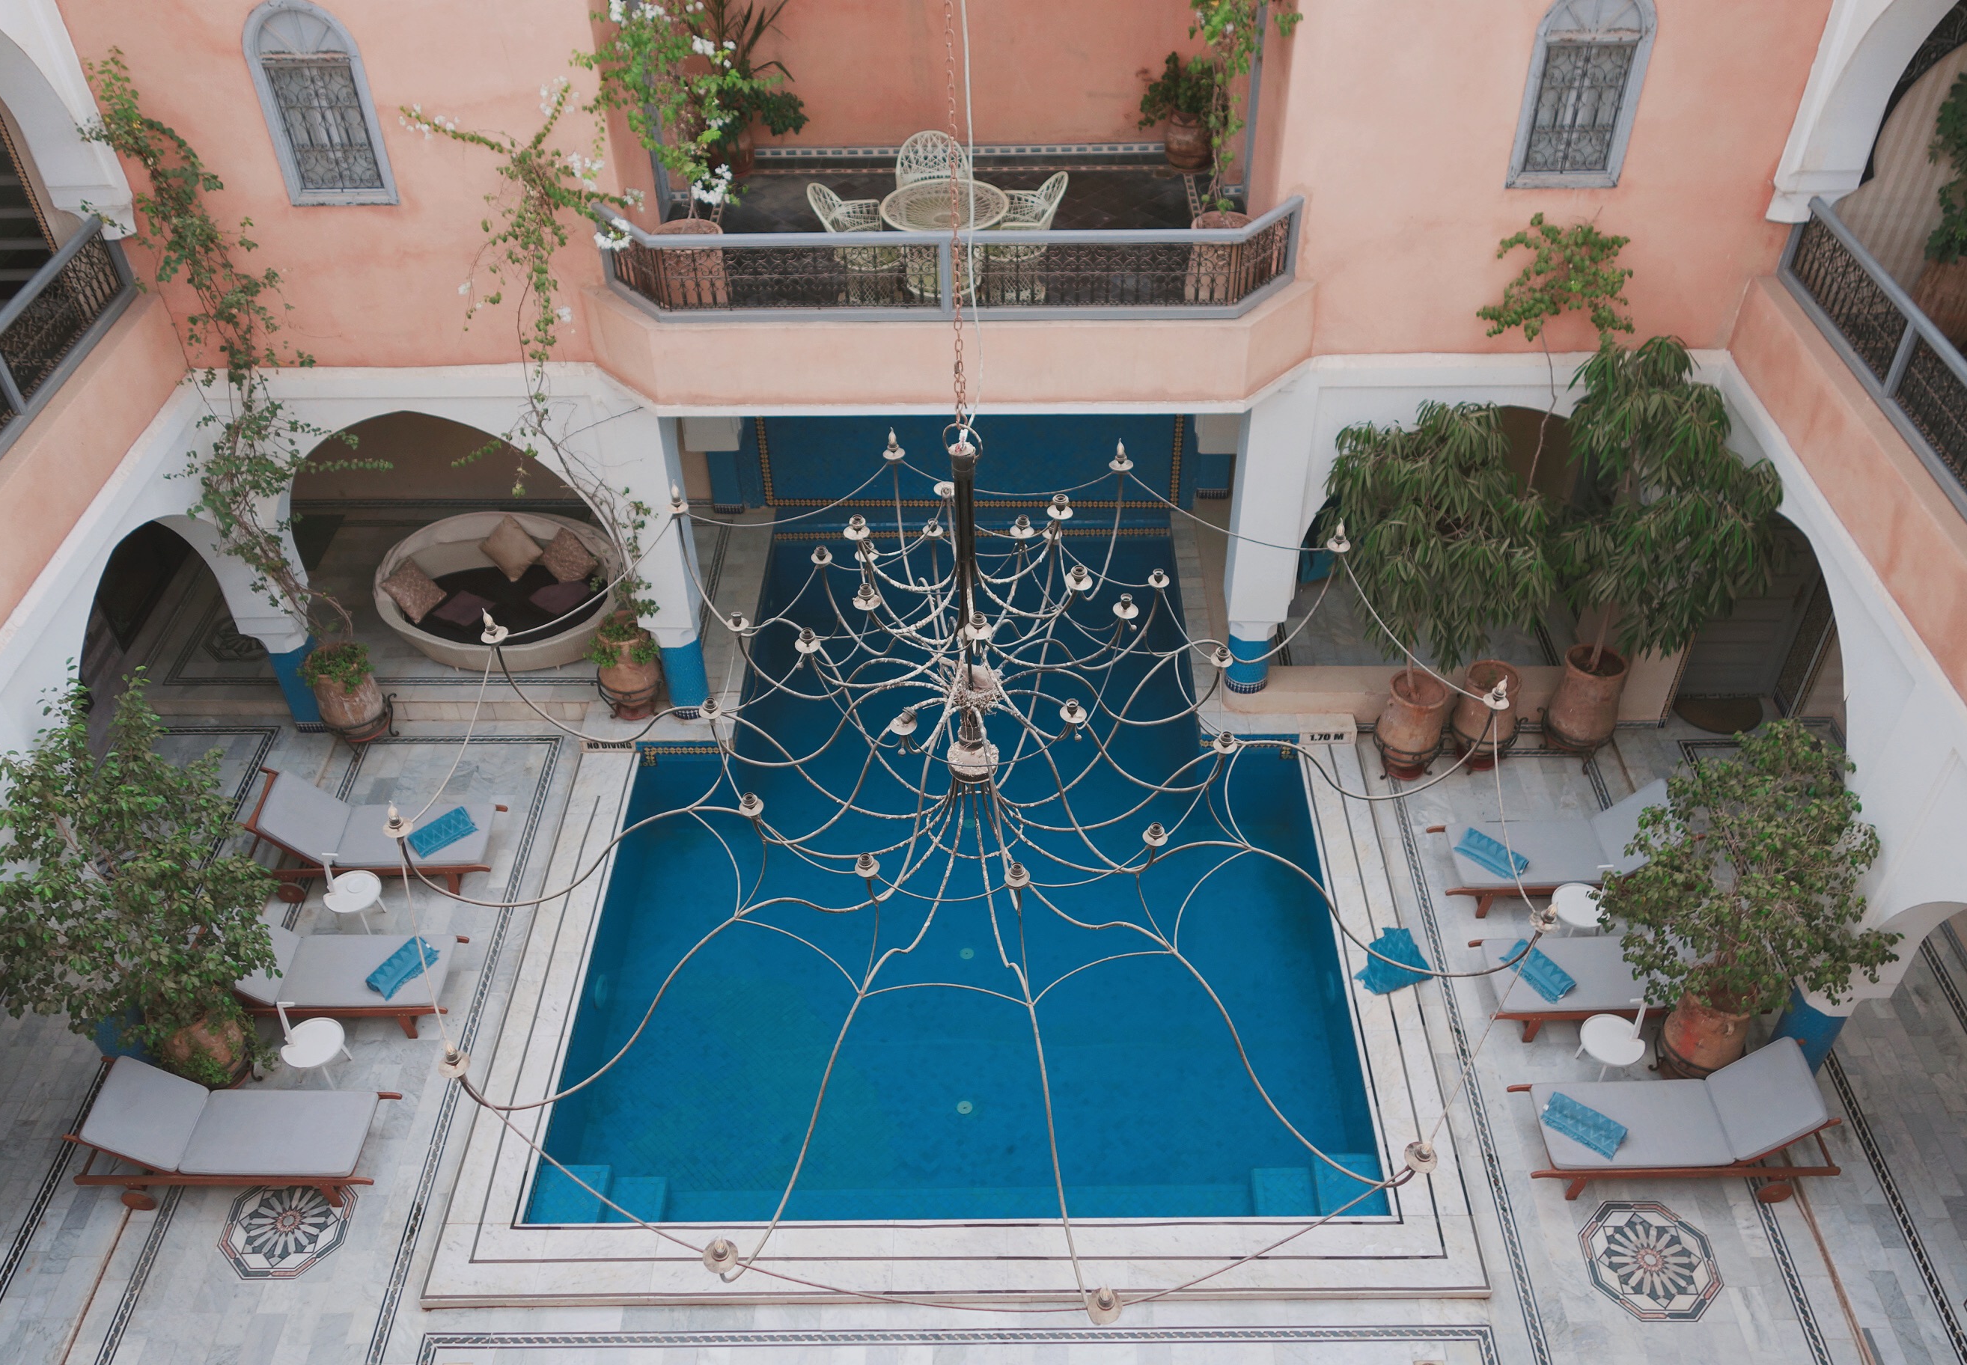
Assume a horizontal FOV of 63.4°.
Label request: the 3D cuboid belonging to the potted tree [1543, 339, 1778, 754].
[{"bbox_3d":[5.089,-0.812,12.363,1.580,3.960,1.450,-1,41,1],"label":"potted tree"}]

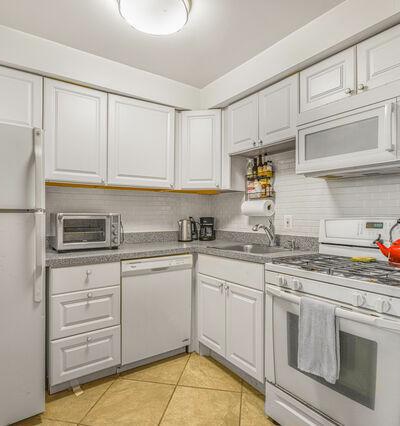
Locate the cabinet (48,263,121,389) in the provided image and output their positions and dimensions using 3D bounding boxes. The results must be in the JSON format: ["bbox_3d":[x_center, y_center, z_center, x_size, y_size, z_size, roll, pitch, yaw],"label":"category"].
[{"bbox_3d":[-0.940,0.749,2.204,0.464,0.792,0.589,0,0,-35],"label":"cabinet"}]

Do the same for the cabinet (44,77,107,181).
[{"bbox_3d":[-1.014,-0.591,2.274,0.446,0.744,0.320,0,0,-35],"label":"cabinet"}]

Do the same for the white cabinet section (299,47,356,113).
[{"bbox_3d":[0.927,-0.826,1.890,0.320,0.286,0.382,0,-1,-35],"label":"white cabinet section"}]

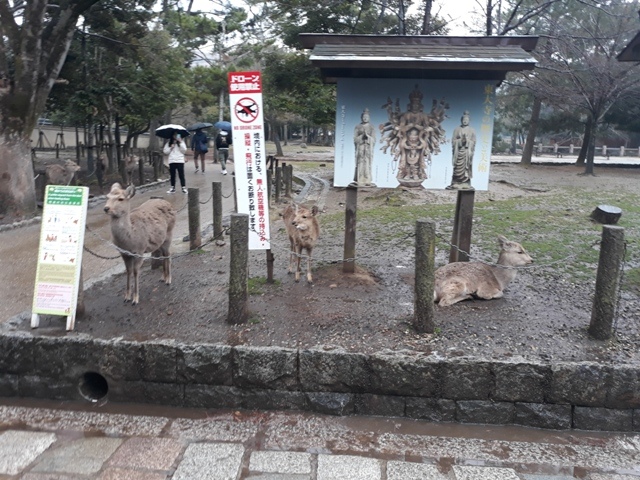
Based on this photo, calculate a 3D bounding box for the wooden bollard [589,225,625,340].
[{"bbox_3d":[2.180,0.318,3.780,0.163,0.862,0.163,8,14,30],"label":"wooden bollard"}]

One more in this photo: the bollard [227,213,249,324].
[{"bbox_3d":[-0.584,0.213,3.562,0.135,0.790,0.135,0,11,-9],"label":"bollard"}]

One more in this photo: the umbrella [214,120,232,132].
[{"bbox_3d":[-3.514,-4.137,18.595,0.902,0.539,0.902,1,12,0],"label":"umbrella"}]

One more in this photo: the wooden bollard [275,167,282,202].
[{"bbox_3d":[-0.888,-1.170,10.729,0.120,0.775,0.120,1,11,-5],"label":"wooden bollard"}]

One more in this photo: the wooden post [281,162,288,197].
[{"bbox_3d":[-0.902,-1.554,12.701,0.157,0.802,0.157,0,12,-4],"label":"wooden post"}]

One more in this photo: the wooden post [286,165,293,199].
[{"bbox_3d":[-0.733,-1.426,12.091,0.130,0.770,0.130,1,11,-4],"label":"wooden post"}]

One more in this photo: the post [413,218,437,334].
[{"bbox_3d":[0.736,0.262,3.490,0.140,0.790,0.140,1,11,13],"label":"post"}]

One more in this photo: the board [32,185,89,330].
[{"bbox_3d":[-2.008,0.121,3.860,0.323,1.068,0.372,2,12,5],"label":"board"}]

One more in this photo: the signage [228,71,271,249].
[{"bbox_3d":[-0.671,-0.718,4.836,0.314,1.723,0.069,-2,12,2],"label":"signage"}]

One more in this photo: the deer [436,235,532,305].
[{"bbox_3d":[1.423,0.236,4.372,0.840,0.530,0.360,-1,11,-14],"label":"deer"}]

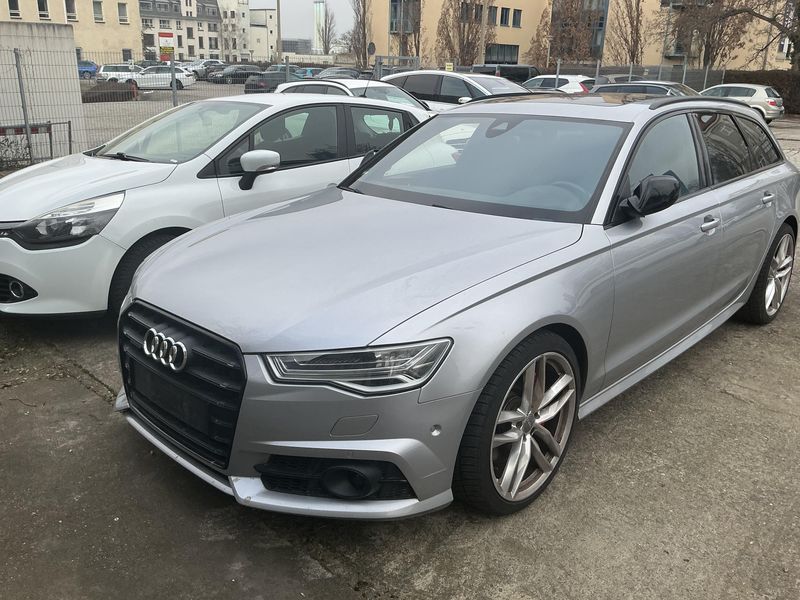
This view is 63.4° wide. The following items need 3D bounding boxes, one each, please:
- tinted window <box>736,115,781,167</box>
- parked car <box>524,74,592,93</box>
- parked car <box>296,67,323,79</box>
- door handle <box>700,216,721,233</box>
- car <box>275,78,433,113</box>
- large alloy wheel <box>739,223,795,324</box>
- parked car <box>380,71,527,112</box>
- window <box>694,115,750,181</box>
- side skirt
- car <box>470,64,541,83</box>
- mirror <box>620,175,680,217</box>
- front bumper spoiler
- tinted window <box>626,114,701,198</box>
[{"bbox_3d":[2.276,-0.987,4.108,0.050,0.360,0.700,-26,-4,42],"label":"tinted window"},{"bbox_3d":[6.663,-9.315,29.320,1.860,1.630,4.430,-16,24,-41],"label":"parked car"},{"bbox_3d":[-6.503,-15.917,46.500,1.750,1.470,4.200,18,24,41],"label":"parked car"},{"bbox_3d":[1.518,-0.369,3.160,0.060,0.050,0.235,17,24,42],"label":"door handle"},{"bbox_3d":[-0.721,-3.307,12.025,1.800,1.500,4.350,-16,25,-42],"label":"car"},{"bbox_3d":[2.445,-0.195,4.399,0.270,0.690,0.690,16,24,42],"label":"large alloy wheel"},{"bbox_3d":[1.367,-3.867,13.120,4.500,1.460,1.800,17,24,39],"label":"parked car"},{"bbox_3d":[1.841,-0.867,3.643,0.740,0.390,0.050,-17,-5,-43],"label":"window"},{"bbox_3d":[1.410,0.229,3.318,0.100,0.120,2.020,17,24,42],"label":"side skirt"},{"bbox_3d":[6.410,-12.446,37.200,1.900,1.950,4.950,18,24,41],"label":"car"},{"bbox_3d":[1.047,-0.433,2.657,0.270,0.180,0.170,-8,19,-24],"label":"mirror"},{"bbox_3d":[-0.640,0.512,2.512,1.780,0.170,0.530,17,24,42],"label":"front bumper spoiler"},{"bbox_3d":[1.181,-0.636,2.917,0.950,0.420,0.060,-17,-3,-43],"label":"tinted window"}]

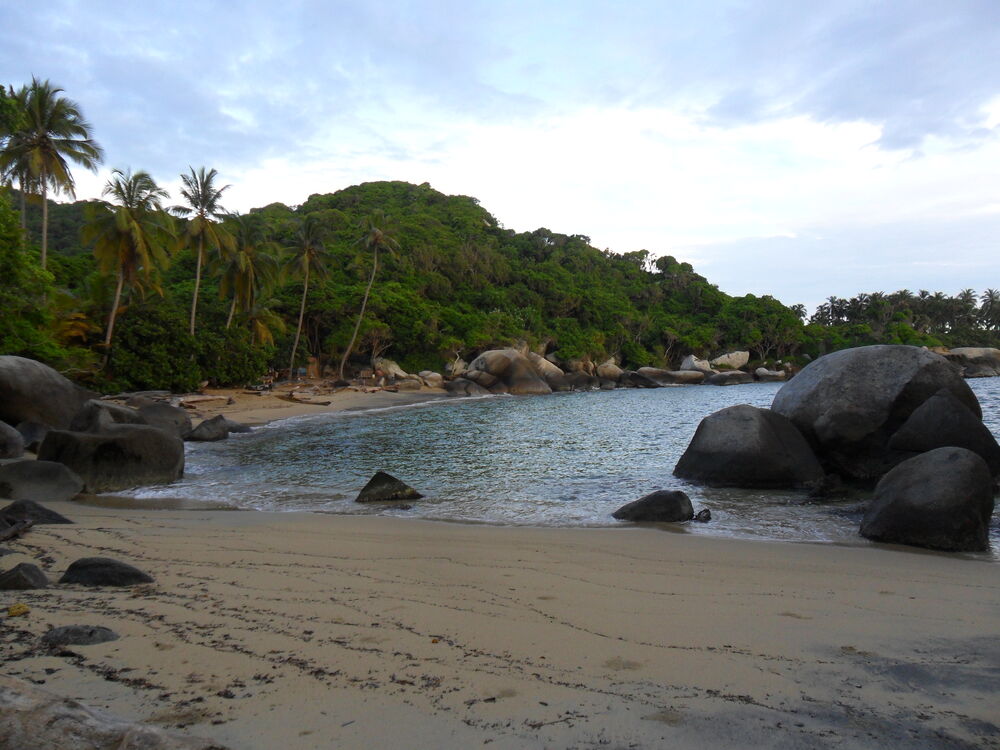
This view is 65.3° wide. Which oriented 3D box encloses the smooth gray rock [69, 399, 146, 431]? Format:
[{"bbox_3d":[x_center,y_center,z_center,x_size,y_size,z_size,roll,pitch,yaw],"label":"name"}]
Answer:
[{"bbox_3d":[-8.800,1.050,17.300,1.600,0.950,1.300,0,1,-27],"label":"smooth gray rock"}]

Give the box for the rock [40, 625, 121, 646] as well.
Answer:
[{"bbox_3d":[-2.420,1.500,4.500,0.400,0.090,0.250,0,1,-28],"label":"rock"}]

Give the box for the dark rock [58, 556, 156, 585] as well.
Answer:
[{"bbox_3d":[-2.930,1.445,5.830,0.640,0.200,0.380,0,1,-27],"label":"dark rock"}]

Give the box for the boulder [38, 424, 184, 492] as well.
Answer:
[{"bbox_3d":[-7.050,1.440,14.200,2.350,1.120,1.800,0,1,-26],"label":"boulder"}]

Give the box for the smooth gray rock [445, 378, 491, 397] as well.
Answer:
[{"bbox_3d":[-2.360,0.950,57.000,3.300,1.350,2.400,0,1,-2],"label":"smooth gray rock"}]

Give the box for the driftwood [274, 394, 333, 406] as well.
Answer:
[{"bbox_3d":[-10.000,1.300,39.800,3.000,0.500,0.800,0,1,-24],"label":"driftwood"}]

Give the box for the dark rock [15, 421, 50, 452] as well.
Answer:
[{"bbox_3d":[-9.900,1.270,16.600,0.900,0.720,0.850,0,1,-30],"label":"dark rock"}]

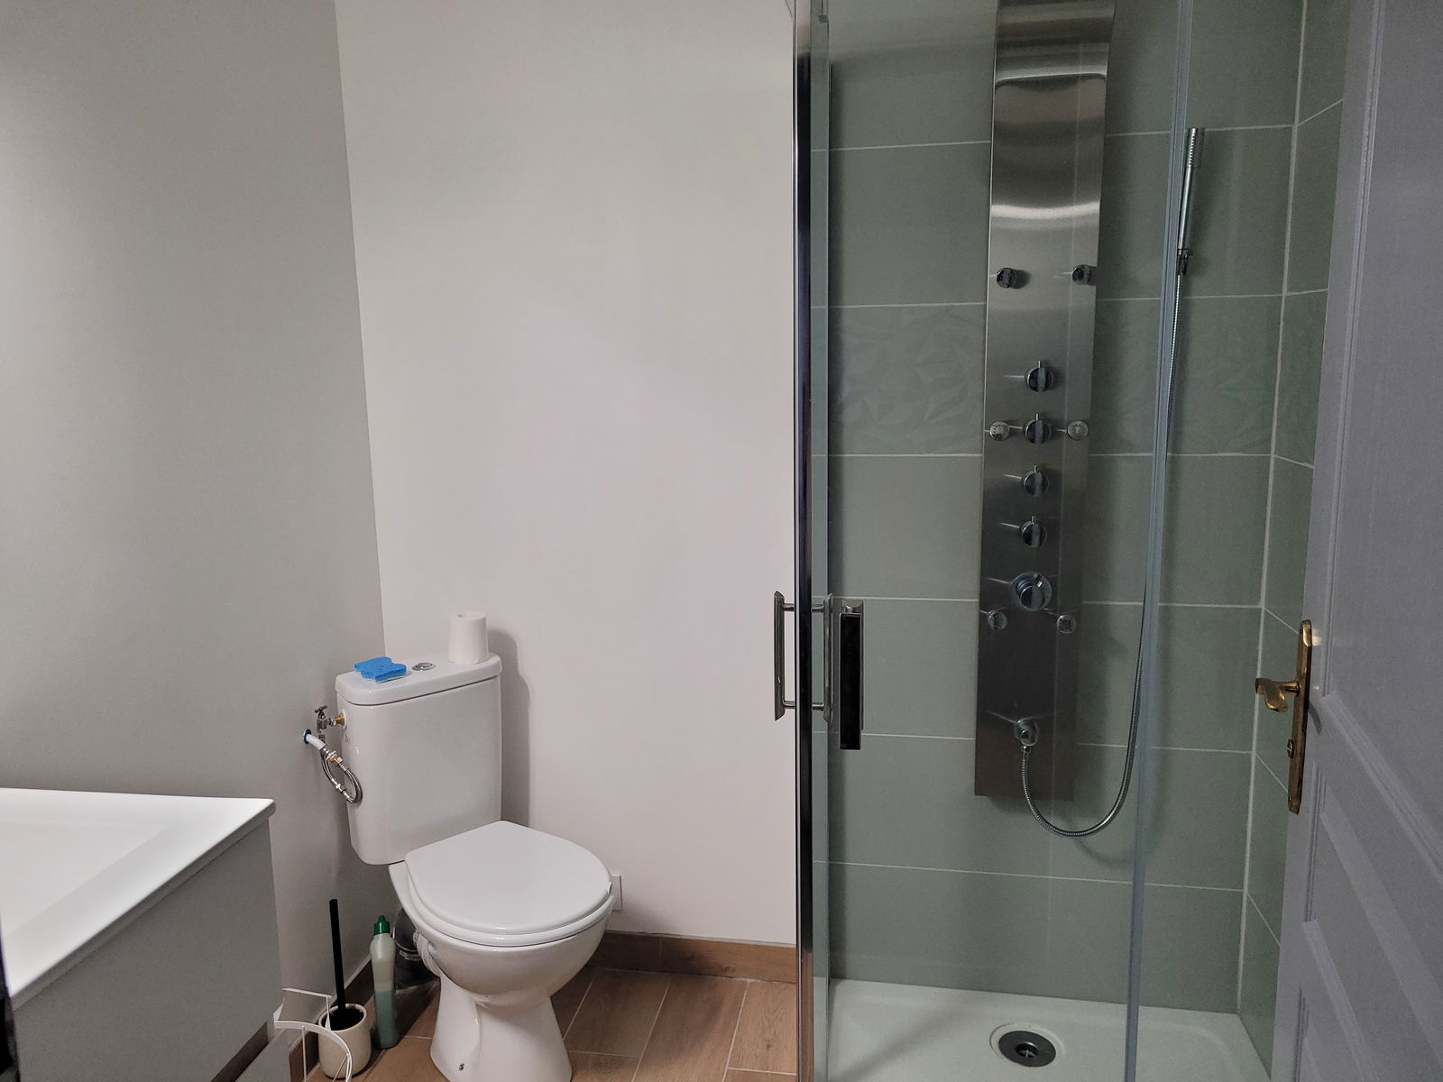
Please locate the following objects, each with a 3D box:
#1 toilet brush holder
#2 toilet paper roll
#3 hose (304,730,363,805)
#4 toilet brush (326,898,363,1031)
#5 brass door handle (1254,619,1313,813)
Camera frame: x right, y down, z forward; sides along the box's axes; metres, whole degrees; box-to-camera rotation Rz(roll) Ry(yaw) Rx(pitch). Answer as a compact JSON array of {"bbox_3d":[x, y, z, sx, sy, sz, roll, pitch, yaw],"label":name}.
[{"bbox_3d":[-0.757,1.005,2.179,0.096,0.105,0.096,1,9,10],"label":"toilet brush holder"},{"bbox_3d":[-0.545,0.209,2.333,0.081,0.094,0.081,-1,9,0],"label":"toilet paper roll"},{"bbox_3d":[-0.771,0.448,2.147,0.120,0.138,0.075,1,9,10],"label":"hose"},{"bbox_3d":[-0.759,0.876,2.158,0.072,0.347,0.072,1,9,10],"label":"toilet brush"},{"bbox_3d":[0.603,0.202,1.167,0.053,0.218,0.115,2,10,18],"label":"brass door handle"}]

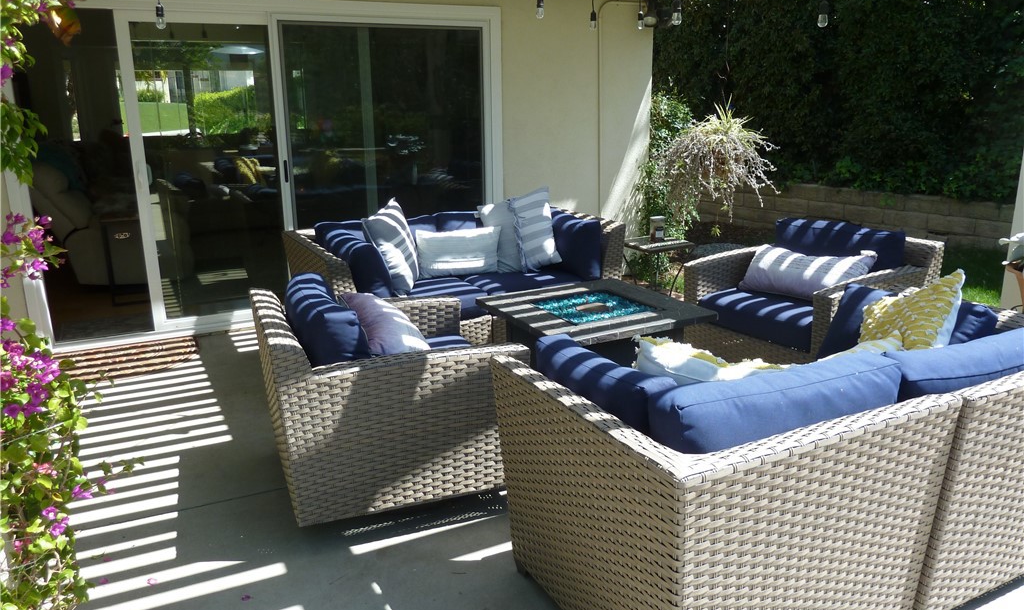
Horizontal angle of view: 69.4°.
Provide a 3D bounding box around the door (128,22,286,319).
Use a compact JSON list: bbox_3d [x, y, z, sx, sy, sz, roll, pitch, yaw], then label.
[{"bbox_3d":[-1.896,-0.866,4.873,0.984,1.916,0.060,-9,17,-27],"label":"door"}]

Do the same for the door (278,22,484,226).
[{"bbox_3d":[-0.840,-1.020,5.419,1.480,1.940,0.070,-9,17,-27],"label":"door"}]

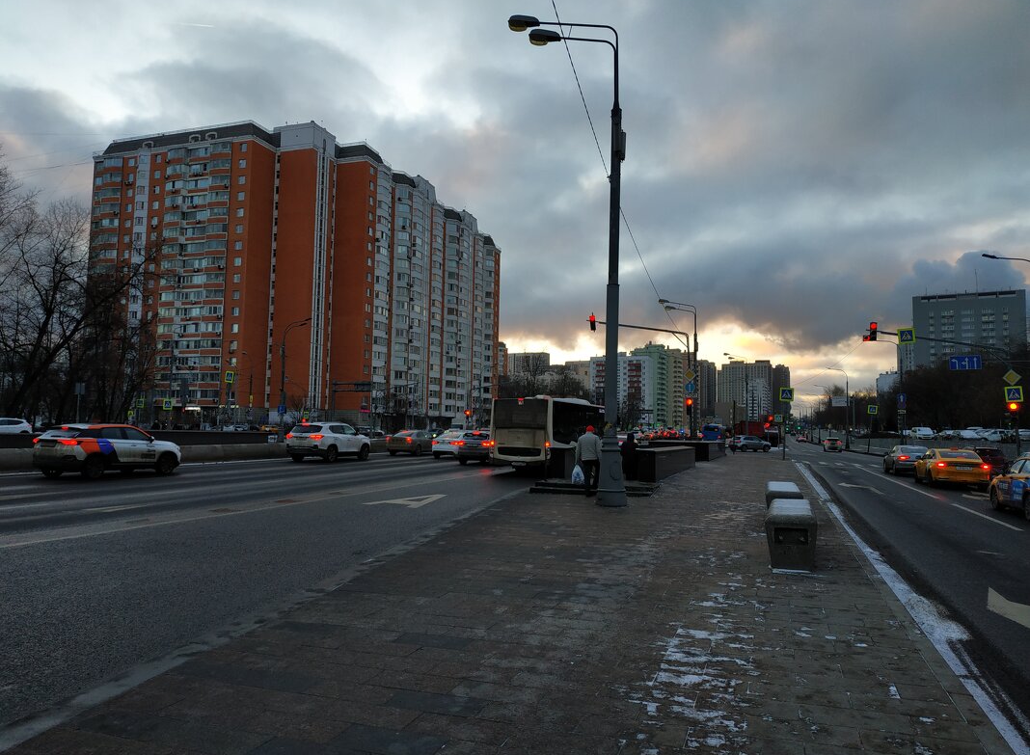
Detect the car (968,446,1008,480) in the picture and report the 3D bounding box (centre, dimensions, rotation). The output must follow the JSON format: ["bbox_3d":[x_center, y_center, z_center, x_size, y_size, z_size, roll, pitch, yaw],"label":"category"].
[{"bbox_3d":[23.797,4.330,37.088,1.800,1.500,4.400,0,-4,20],"label":"car"}]

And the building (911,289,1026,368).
[{"bbox_3d":[174.312,-3.638,274.528,35.957,54.628,17.000,-1,-5,30],"label":"building"}]

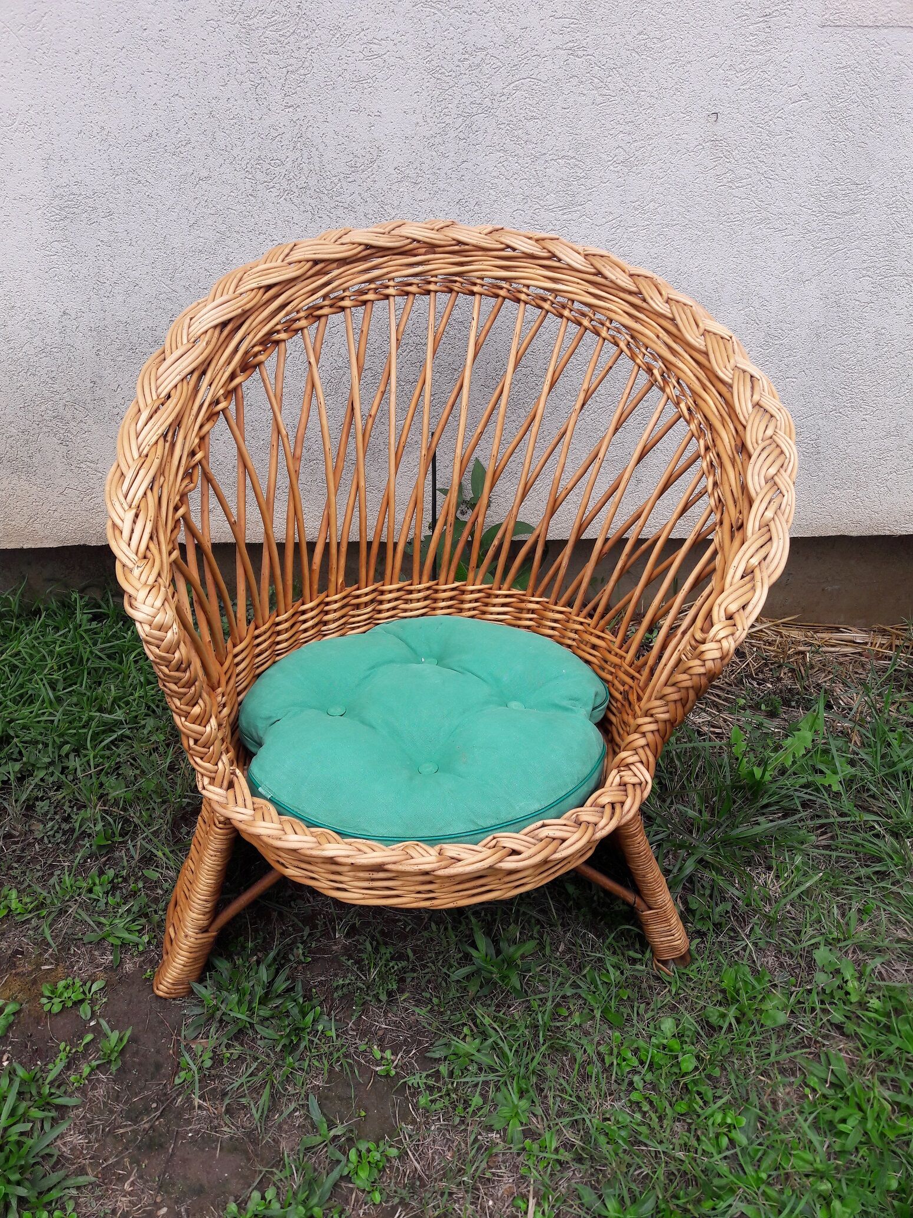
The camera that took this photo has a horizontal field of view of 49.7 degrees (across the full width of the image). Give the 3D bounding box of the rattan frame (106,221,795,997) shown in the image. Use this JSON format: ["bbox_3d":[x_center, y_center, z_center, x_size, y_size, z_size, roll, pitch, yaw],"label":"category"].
[{"bbox_3d":[-0.013,-0.023,1.232,0.808,0.778,0.660,-3,30,-4],"label":"rattan frame"}]

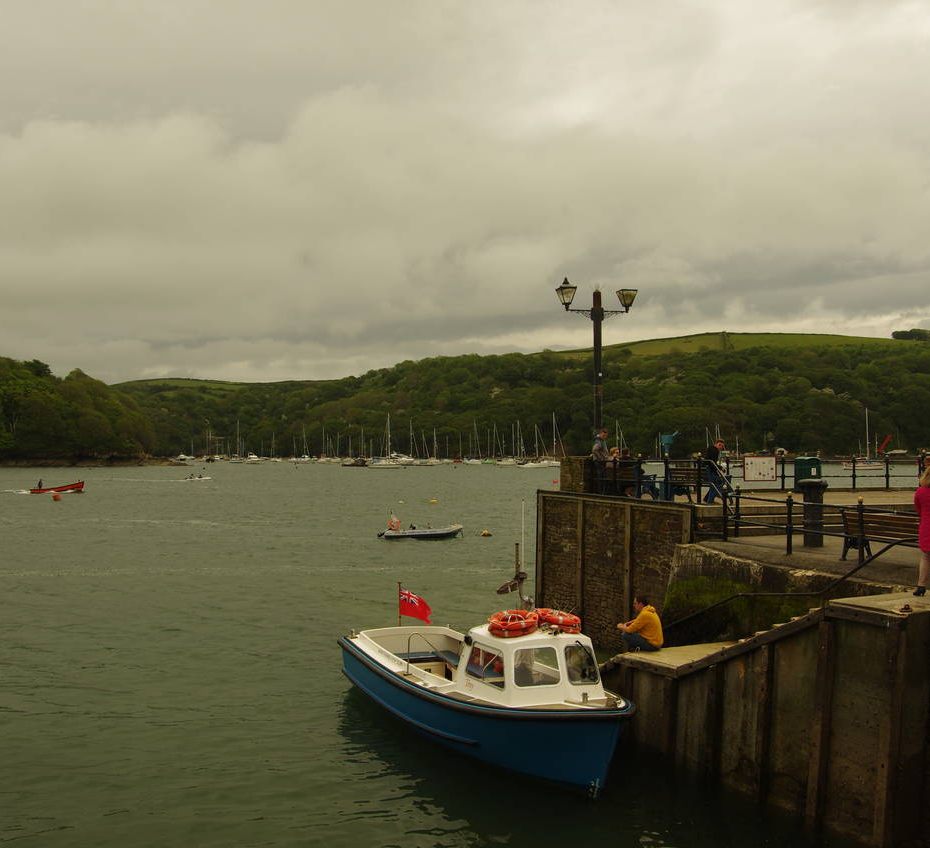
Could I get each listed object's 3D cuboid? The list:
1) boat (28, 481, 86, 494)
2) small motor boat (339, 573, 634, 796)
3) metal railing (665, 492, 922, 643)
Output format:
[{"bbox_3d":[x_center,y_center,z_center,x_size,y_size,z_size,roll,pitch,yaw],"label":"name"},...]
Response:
[{"bbox_3d":[-40.646,6.349,95.318,5.600,1.200,1.800,0,-1,-6],"label":"boat"},{"bbox_3d":[0.422,3.723,15.337,2.500,2.500,7.200,1,-2,-29],"label":"small motor boat"},{"bbox_3d":[5.244,2.291,15.262,1.600,2.100,4.900,1,-2,-25],"label":"metal railing"}]

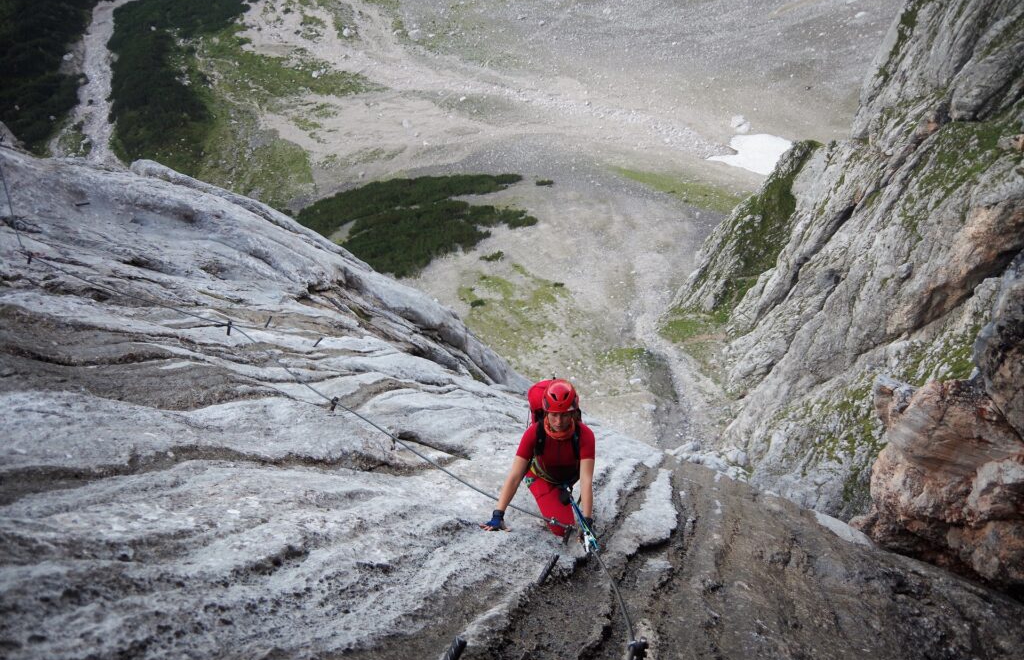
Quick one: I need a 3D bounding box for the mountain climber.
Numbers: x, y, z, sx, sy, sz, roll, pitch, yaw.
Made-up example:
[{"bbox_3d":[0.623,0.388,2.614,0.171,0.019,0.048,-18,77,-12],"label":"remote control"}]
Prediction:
[{"bbox_3d":[0.190,0.930,4.950,0.700,1.500,0.850,-3,37,-5],"label":"mountain climber"}]

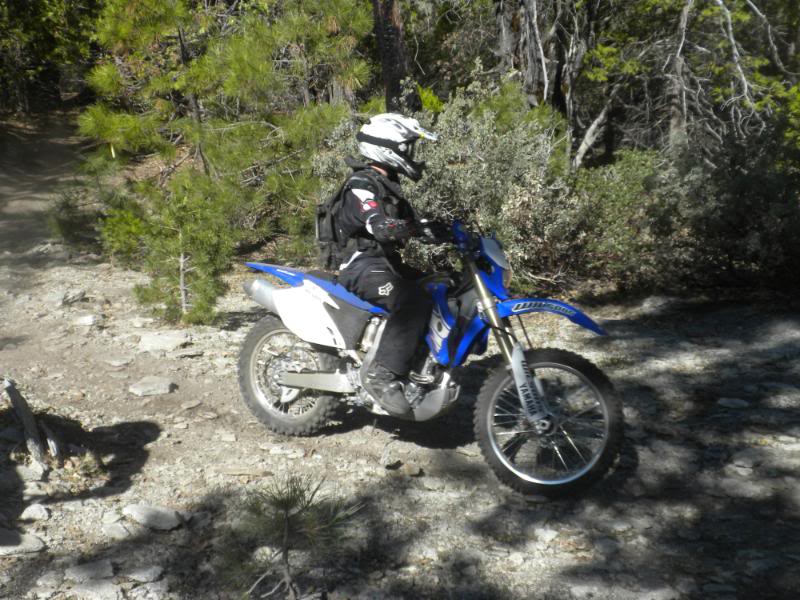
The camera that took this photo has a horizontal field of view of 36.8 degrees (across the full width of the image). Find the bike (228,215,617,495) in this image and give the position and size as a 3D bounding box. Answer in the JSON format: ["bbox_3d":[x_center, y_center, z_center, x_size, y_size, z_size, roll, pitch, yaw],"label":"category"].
[{"bbox_3d":[0.041,0.188,5.782,2.140,1.260,0.820,8,12,31],"label":"bike"}]

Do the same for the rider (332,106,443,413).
[{"bbox_3d":[0.040,-0.178,5.722,0.740,1.400,0.660,6,11,32],"label":"rider"}]

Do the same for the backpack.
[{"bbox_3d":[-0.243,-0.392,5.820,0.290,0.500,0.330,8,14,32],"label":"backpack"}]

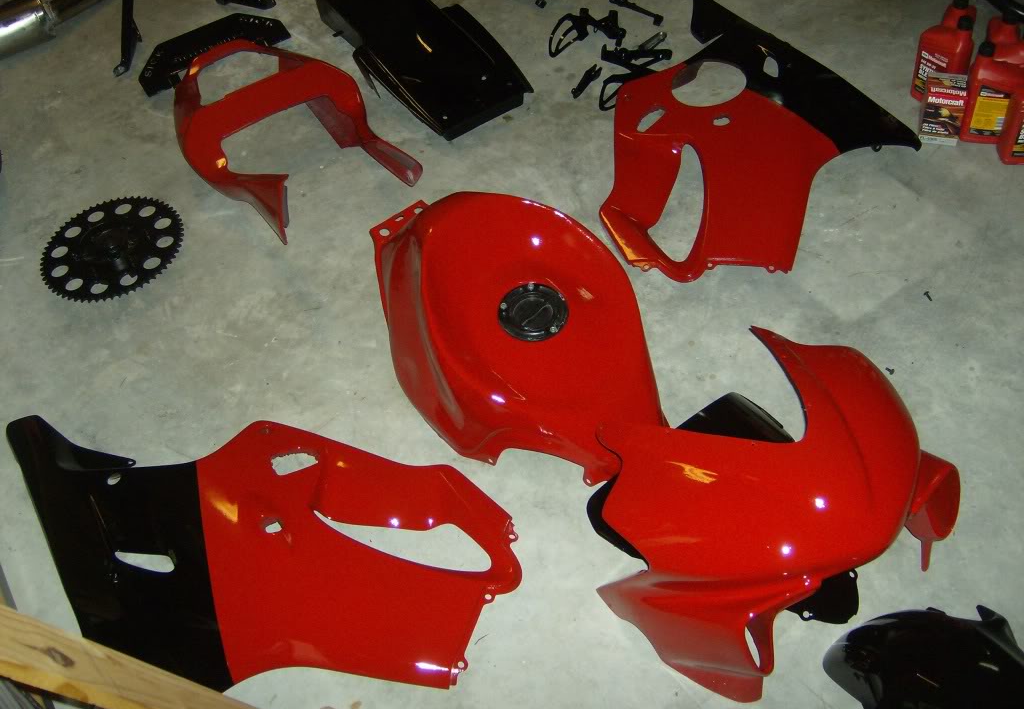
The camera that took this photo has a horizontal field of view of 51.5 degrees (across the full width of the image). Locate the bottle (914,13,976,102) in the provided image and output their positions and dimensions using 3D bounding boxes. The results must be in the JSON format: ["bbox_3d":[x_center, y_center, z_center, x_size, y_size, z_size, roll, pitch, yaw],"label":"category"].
[{"bbox_3d":[0.923,-0.617,2.250,0.063,0.218,0.105,-39,56,-21],"label":"bottle"}]

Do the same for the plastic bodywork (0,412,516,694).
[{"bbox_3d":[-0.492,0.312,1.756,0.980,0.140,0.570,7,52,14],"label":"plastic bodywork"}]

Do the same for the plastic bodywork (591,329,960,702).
[{"bbox_3d":[0.387,0.198,1.626,0.560,0.280,0.450,-34,54,-19],"label":"plastic bodywork"}]

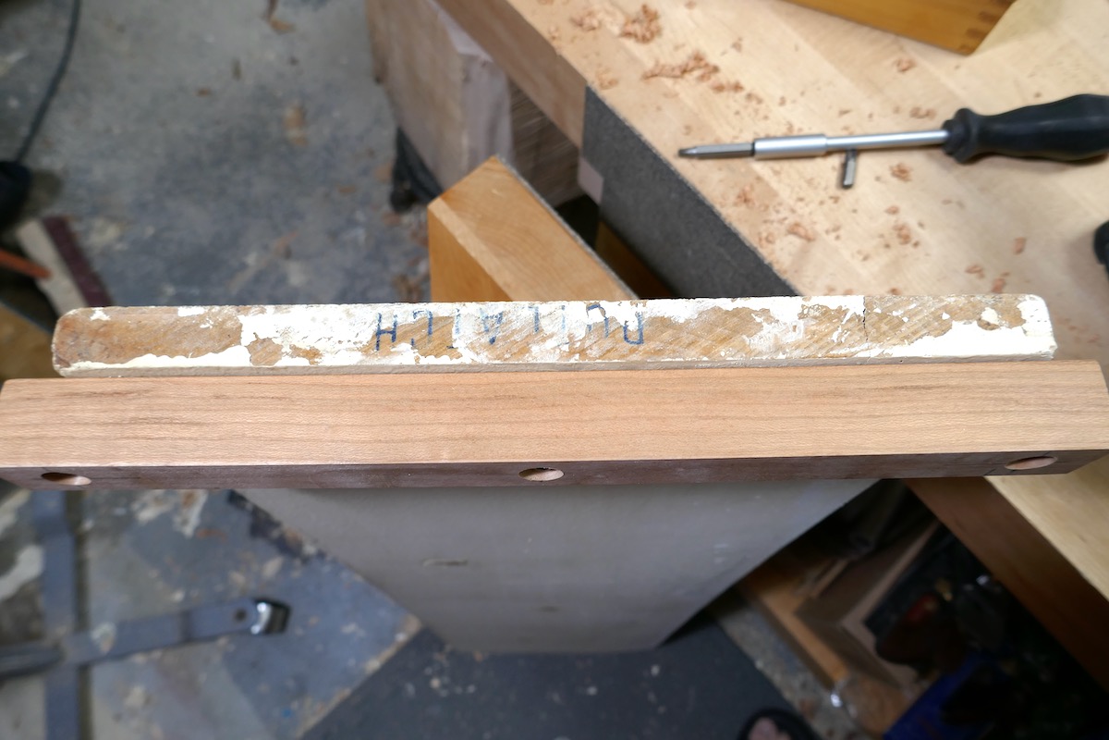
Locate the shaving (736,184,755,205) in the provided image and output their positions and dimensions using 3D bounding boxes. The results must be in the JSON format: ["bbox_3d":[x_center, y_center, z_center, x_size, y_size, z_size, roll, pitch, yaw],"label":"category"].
[{"bbox_3d":[0.099,-0.091,0.399,0.008,0.005,0.010,39,78,10],"label":"shaving"}]

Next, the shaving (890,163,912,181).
[{"bbox_3d":[0.181,-0.103,0.402,0.011,0.005,0.008,31,76,8],"label":"shaving"}]

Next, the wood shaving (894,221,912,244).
[{"bbox_3d":[0.177,-0.070,0.393,0.008,0.005,0.011,-23,75,-6],"label":"wood shaving"}]

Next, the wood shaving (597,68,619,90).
[{"bbox_3d":[0.029,-0.158,0.418,0.011,0.004,0.008,27,76,7],"label":"wood shaving"}]

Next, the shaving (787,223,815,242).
[{"bbox_3d":[0.126,-0.070,0.393,0.015,0.005,0.007,24,76,7],"label":"shaving"}]

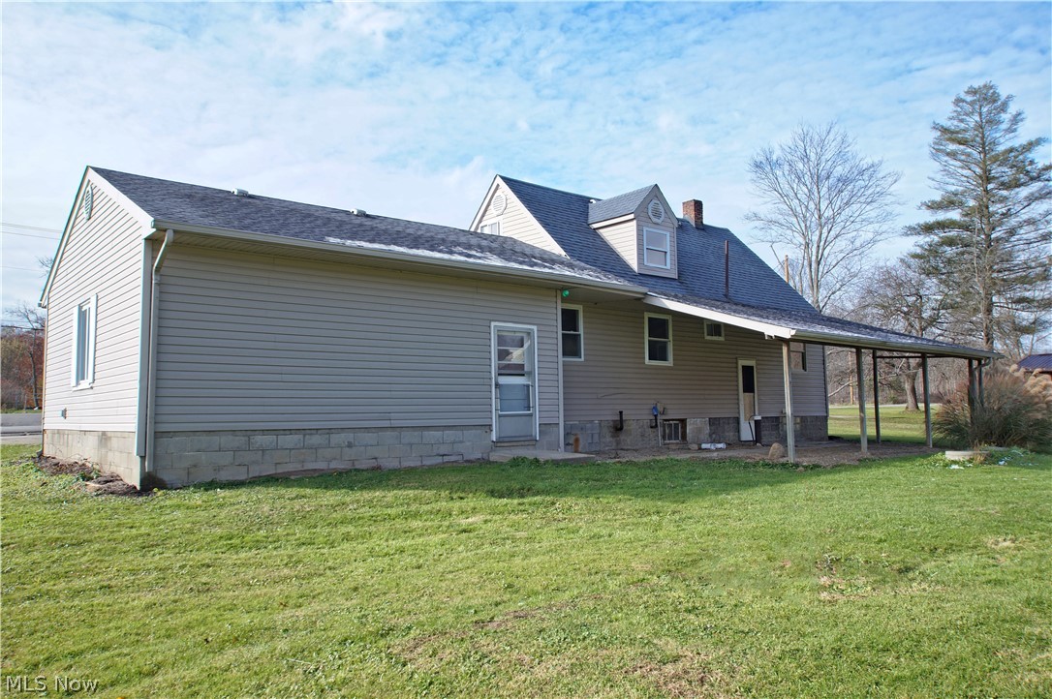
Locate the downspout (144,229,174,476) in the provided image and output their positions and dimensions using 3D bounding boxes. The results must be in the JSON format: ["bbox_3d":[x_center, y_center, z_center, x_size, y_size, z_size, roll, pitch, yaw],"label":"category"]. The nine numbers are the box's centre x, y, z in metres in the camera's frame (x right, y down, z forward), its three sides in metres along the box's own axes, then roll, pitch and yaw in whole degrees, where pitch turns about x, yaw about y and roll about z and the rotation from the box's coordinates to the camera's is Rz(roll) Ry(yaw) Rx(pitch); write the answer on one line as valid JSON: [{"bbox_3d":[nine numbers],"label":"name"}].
[{"bbox_3d":[-4.712,0.039,10.155,0.090,3.080,0.700,3,-6,-39],"label":"downspout"}]

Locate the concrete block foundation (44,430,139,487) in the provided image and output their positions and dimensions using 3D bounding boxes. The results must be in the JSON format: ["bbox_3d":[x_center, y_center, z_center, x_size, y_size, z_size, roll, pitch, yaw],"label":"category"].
[{"bbox_3d":[-7.438,1.746,13.359,0.200,0.730,7.980,3,-6,-39],"label":"concrete block foundation"}]

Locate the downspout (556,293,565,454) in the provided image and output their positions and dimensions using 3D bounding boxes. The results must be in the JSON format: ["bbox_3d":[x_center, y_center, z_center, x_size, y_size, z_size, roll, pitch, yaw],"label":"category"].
[{"bbox_3d":[0.682,0.395,14.904,0.090,3.060,0.080,3,-6,-39],"label":"downspout"}]

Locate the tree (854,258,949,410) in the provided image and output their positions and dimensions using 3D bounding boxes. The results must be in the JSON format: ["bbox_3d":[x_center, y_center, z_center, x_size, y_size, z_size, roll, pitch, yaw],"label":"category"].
[{"bbox_3d":[23.872,-0.983,50.000,6.100,9.700,6.000,-3,-5,26],"label":"tree"}]

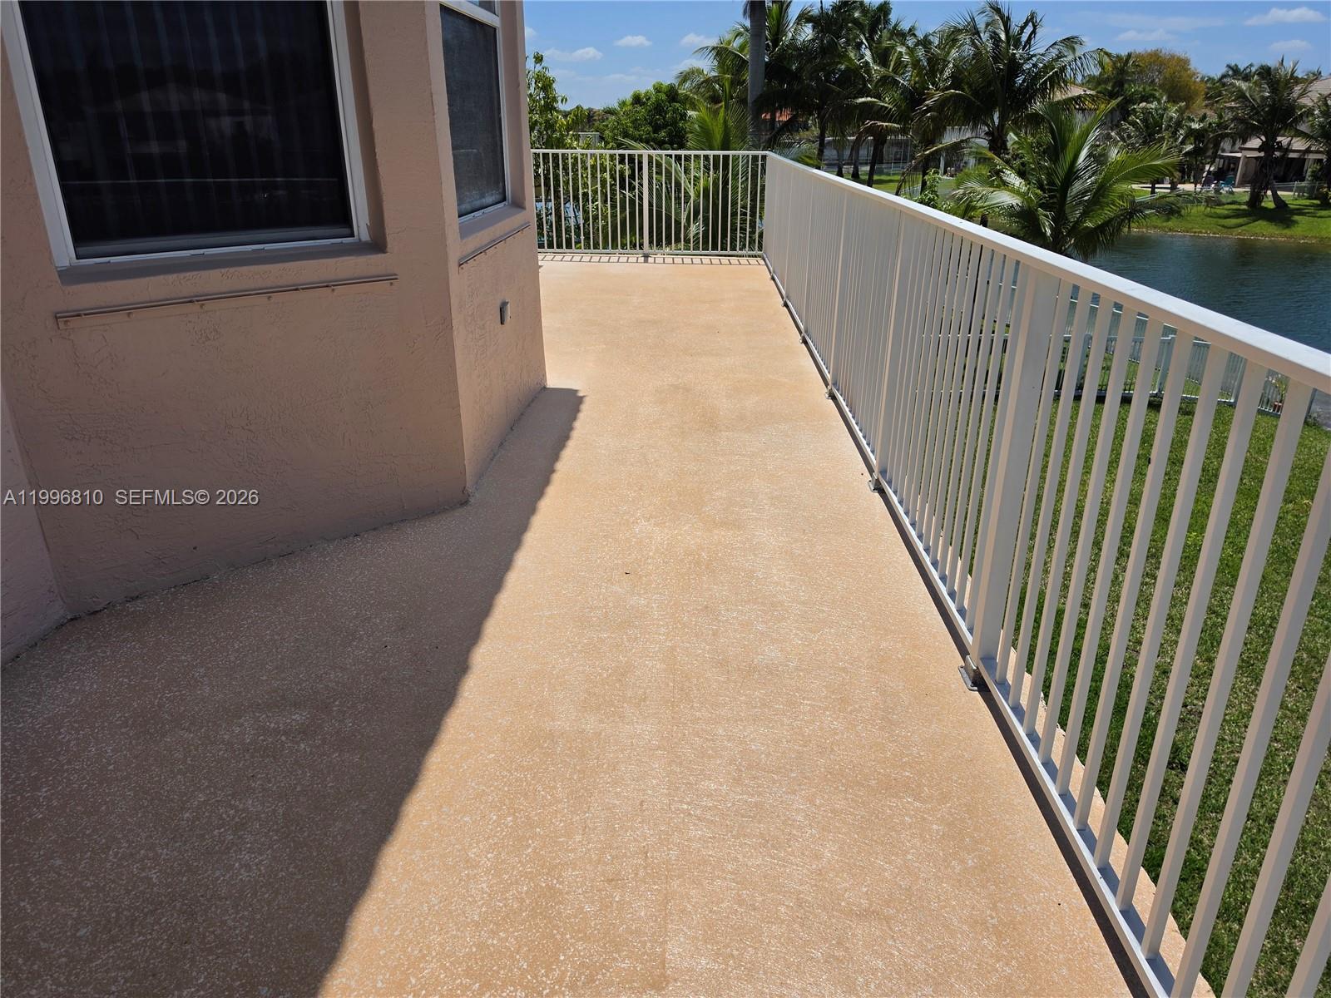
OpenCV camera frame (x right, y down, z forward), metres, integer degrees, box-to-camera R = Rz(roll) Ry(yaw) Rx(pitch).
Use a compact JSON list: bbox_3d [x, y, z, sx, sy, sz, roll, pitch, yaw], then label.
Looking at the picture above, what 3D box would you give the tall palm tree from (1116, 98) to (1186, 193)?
[{"bbox_3d":[32.676,-23.816,59.574,4.500,5.900,4.500,0,23,0],"label":"tall palm tree"}]

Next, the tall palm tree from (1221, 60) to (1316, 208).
[{"bbox_3d":[34.929,-21.138,51.219,5.200,7.900,5.200,0,23,0],"label":"tall palm tree"}]

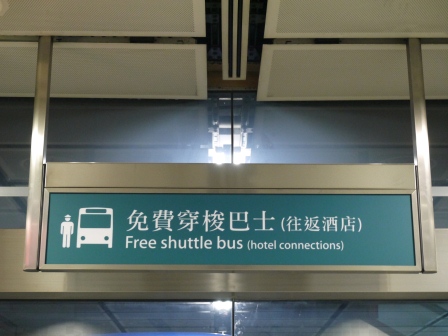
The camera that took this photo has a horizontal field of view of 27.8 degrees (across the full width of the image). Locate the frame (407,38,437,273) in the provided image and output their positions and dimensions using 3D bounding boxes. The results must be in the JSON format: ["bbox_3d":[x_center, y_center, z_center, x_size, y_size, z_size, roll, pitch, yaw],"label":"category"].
[{"bbox_3d":[0.946,-0.077,4.380,0.063,1.198,0.062,0,-19,-1],"label":"frame"}]

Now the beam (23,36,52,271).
[{"bbox_3d":[-0.879,-0.083,4.352,0.067,1.189,0.062,0,-19,-1],"label":"beam"}]

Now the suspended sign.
[{"bbox_3d":[0.033,0.298,4.240,1.746,0.386,0.070,0,-19,-1],"label":"suspended sign"}]

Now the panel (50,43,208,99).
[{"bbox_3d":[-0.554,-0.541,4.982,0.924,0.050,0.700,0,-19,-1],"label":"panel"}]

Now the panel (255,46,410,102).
[{"bbox_3d":[0.642,-0.541,4.982,0.889,0.050,0.697,0,-19,-1],"label":"panel"}]

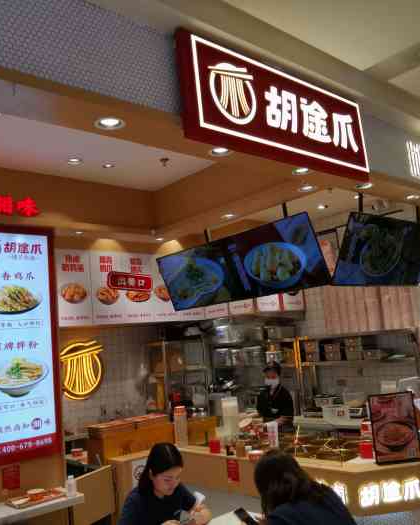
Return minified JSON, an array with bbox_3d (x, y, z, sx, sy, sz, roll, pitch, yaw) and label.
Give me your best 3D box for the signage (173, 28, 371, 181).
[{"bbox_3d":[0.413,-0.799,3.003,1.440,0.460,0.120,3,-11,-43],"label":"signage"}]

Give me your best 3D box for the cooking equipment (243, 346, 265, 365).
[{"bbox_3d":[0.561,1.199,7.040,0.270,0.235,0.270,3,-11,-43],"label":"cooking equipment"}]

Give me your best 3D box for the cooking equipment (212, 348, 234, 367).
[{"bbox_3d":[0.184,1.294,7.439,0.280,0.240,0.280,3,-11,-43],"label":"cooking equipment"}]

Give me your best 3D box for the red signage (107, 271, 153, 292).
[{"bbox_3d":[-0.729,0.174,5.010,0.460,0.150,0.060,3,-11,-43],"label":"red signage"}]

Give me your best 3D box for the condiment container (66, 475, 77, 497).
[{"bbox_3d":[-0.933,1.487,3.654,0.058,0.143,0.058,3,-11,-43],"label":"condiment container"}]

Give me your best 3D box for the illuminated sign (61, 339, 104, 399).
[{"bbox_3d":[-1.658,1.374,7.043,0.660,0.720,0.060,3,-11,-43],"label":"illuminated sign"}]

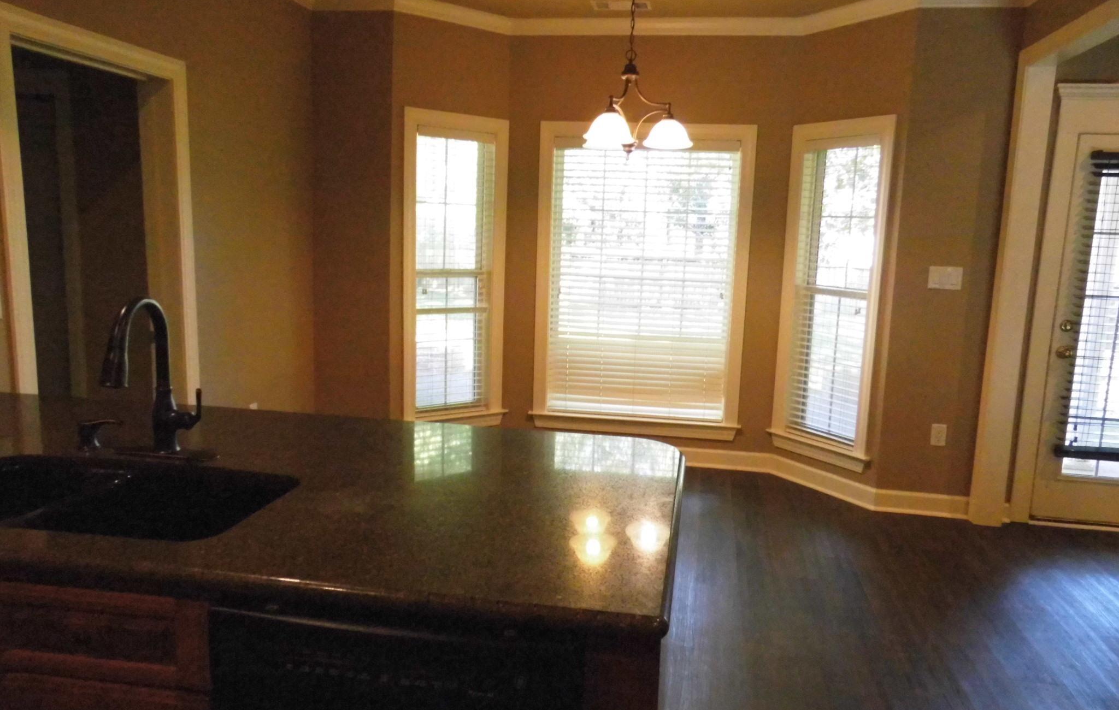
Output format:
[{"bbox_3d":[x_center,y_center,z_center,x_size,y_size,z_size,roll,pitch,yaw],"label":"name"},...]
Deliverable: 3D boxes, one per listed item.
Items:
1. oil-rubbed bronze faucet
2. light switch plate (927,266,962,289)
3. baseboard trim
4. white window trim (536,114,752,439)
[{"bbox_3d":[-0.906,0.051,1.738,0.250,0.370,0.255,3,9,9],"label":"oil-rubbed bronze faucet"},{"bbox_3d":[2.009,-0.399,4.201,0.164,0.116,0.010,3,9,9],"label":"light switch plate"},{"bbox_3d":[1.499,0.739,4.765,1.655,0.119,0.436,6,10,26],"label":"baseboard trim"},{"bbox_3d":[0.502,-0.454,5.047,1.355,1.926,0.100,3,9,9],"label":"white window trim"}]

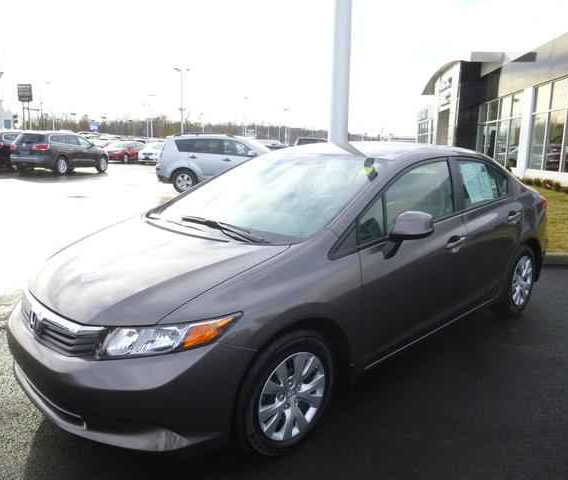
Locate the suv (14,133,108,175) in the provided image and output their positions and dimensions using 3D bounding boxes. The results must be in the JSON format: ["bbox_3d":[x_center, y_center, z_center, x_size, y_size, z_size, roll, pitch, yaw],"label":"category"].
[{"bbox_3d":[-10.473,-4.123,22.027,2.000,1.830,5.100,2,12,9],"label":"suv"}]

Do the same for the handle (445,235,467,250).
[{"bbox_3d":[1.064,0.019,2.854,0.225,0.065,0.055,-11,16,-42],"label":"handle"}]

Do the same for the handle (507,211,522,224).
[{"bbox_3d":[1.720,-0.168,3.441,0.225,0.065,0.055,-11,16,-42],"label":"handle"}]

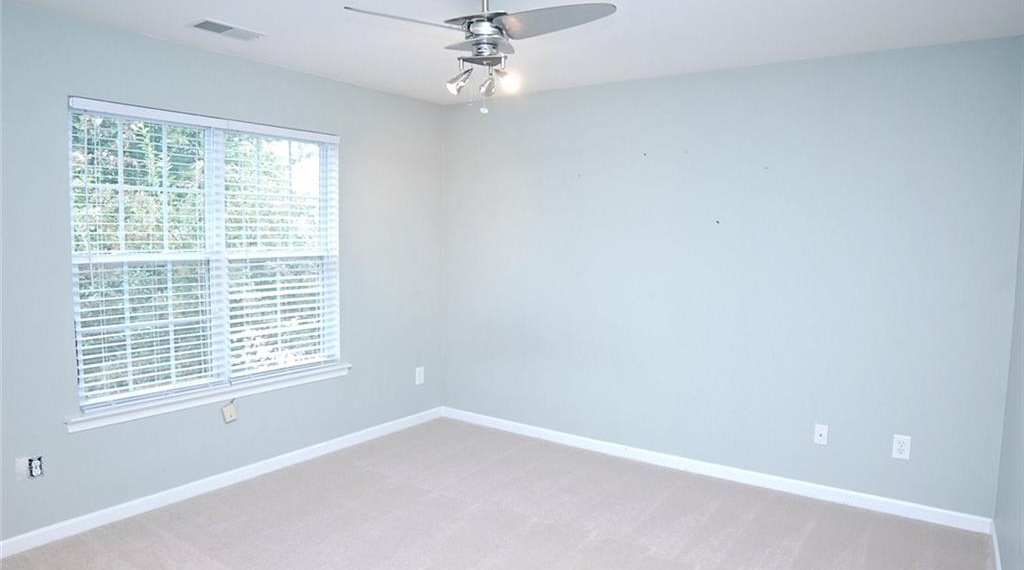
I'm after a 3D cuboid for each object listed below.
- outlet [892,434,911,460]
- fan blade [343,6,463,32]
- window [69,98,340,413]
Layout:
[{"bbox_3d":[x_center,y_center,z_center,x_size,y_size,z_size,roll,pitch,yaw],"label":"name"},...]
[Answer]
[{"bbox_3d":[2.063,0.860,3.156,0.077,0.122,0.008,4,6,30],"label":"outlet"},{"bbox_3d":[-0.372,-0.935,2.101,0.410,0.012,0.148,-1,25,-26],"label":"fan blade"},{"bbox_3d":[-1.598,-0.181,3.376,0.060,1.470,1.440,5,7,40],"label":"window"}]

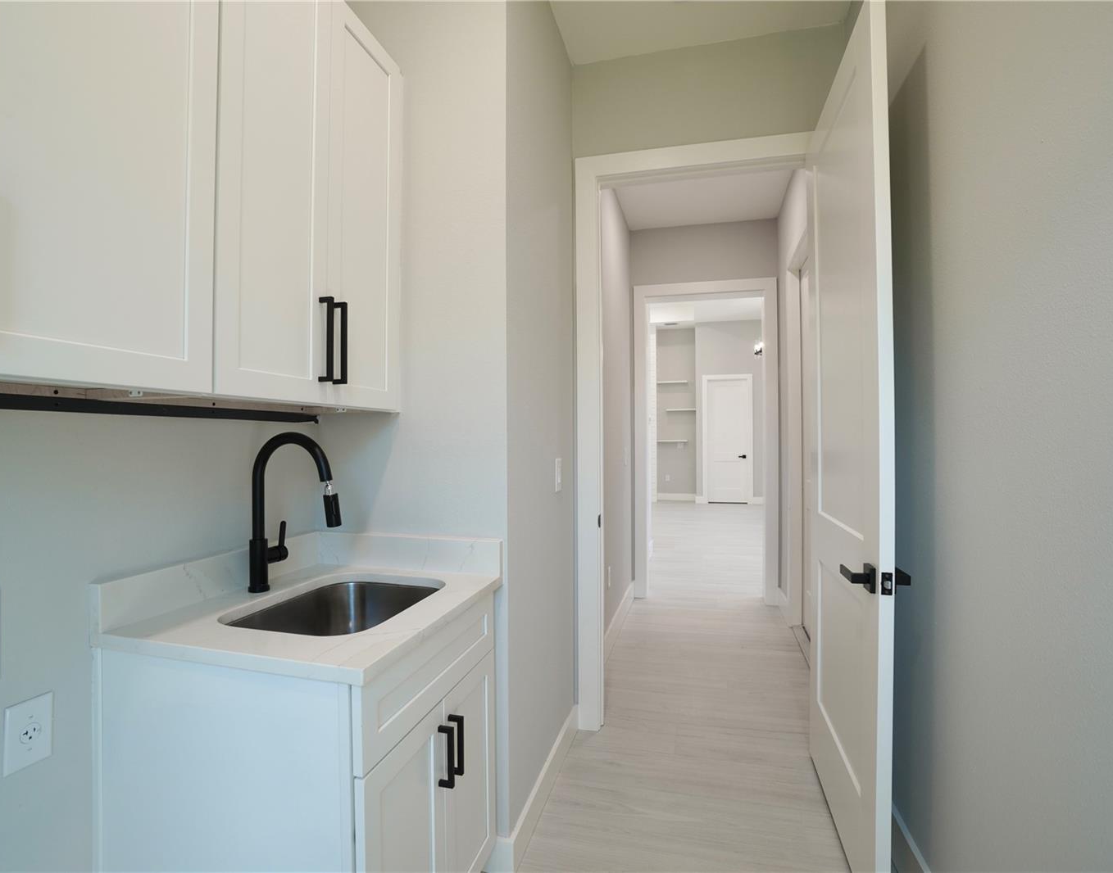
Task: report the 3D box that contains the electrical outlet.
[{"bbox_3d":[-1.033,0.583,1.073,0.010,0.123,0.077,0,0,15],"label":"electrical outlet"}]

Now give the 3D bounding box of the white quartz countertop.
[{"bbox_3d":[-0.584,0.386,1.413,0.683,0.136,0.692,0,0,15],"label":"white quartz countertop"}]

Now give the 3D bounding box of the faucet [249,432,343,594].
[{"bbox_3d":[-0.698,0.208,1.503,0.287,0.434,0.111,0,0,15],"label":"faucet"}]

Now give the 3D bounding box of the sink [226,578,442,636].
[{"bbox_3d":[-0.539,0.553,1.416,0.420,0.205,0.525,0,0,15],"label":"sink"}]

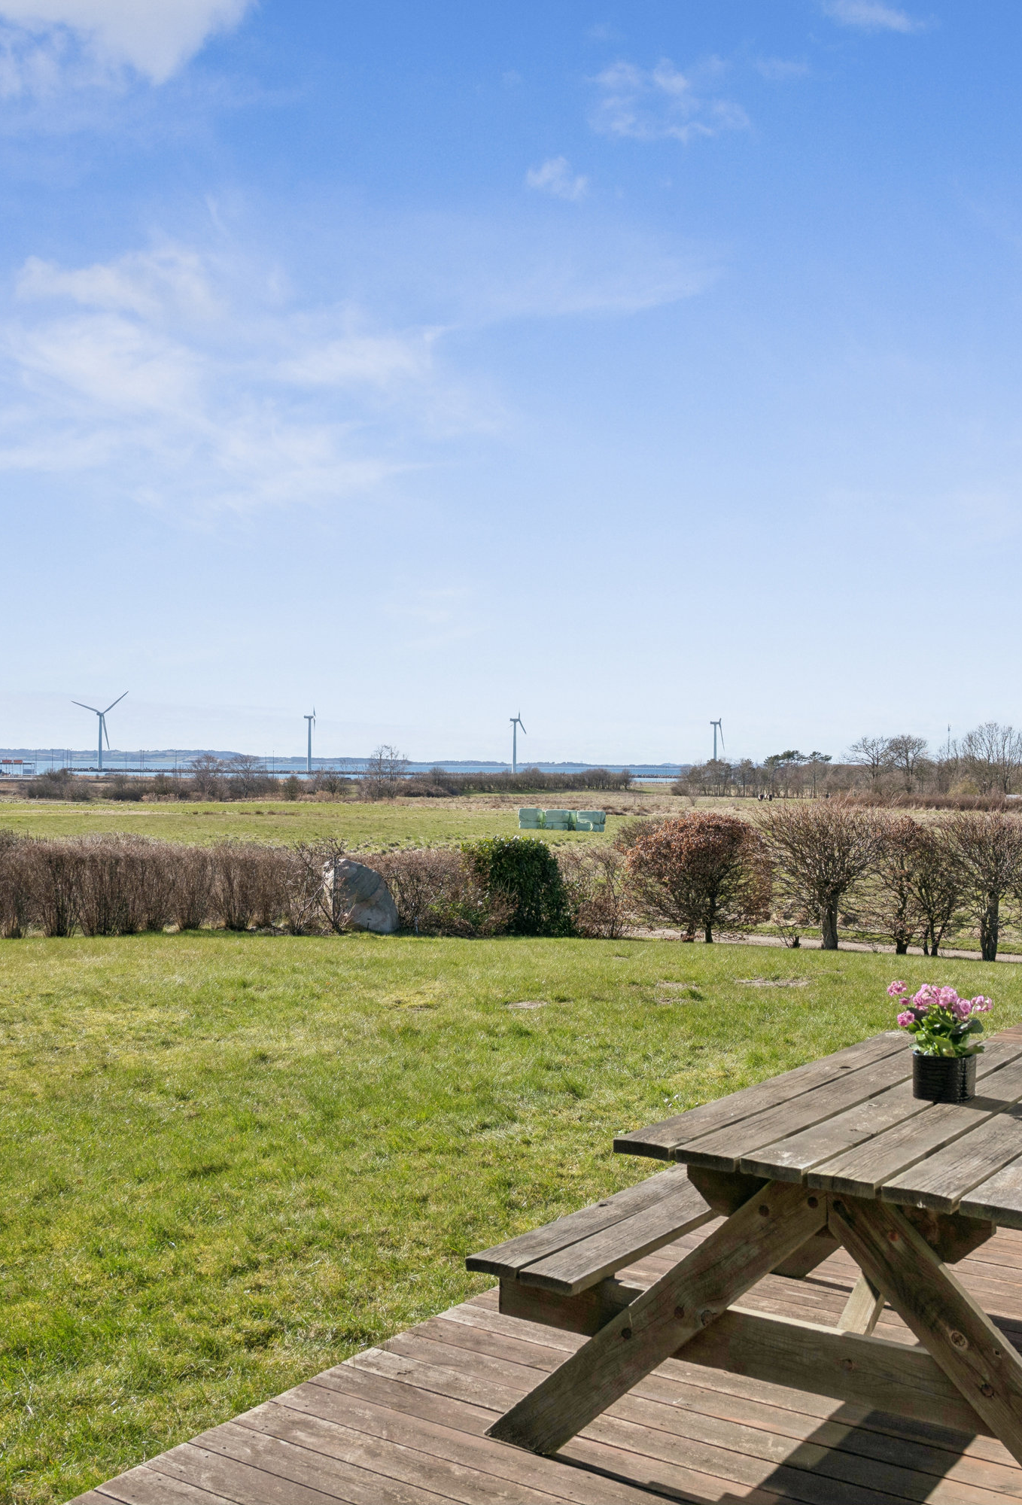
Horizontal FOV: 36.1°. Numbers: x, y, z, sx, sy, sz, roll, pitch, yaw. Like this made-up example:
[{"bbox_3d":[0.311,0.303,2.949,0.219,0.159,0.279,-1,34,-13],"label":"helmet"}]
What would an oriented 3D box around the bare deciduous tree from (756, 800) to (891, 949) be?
[{"bbox_3d":[2.916,1.142,14.600,1.281,1.397,1.250,0,0,0],"label":"bare deciduous tree"}]

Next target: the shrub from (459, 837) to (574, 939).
[{"bbox_3d":[0.066,1.424,16.700,1.203,1.081,1.100,0,0,0],"label":"shrub"}]

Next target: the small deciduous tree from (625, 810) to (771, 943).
[{"bbox_3d":[1.807,1.214,15.300,1.394,1.292,1.350,0,0,0],"label":"small deciduous tree"}]

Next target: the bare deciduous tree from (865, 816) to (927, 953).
[{"bbox_3d":[3.753,1.283,15.300,0.620,1.299,0.700,0,0,32],"label":"bare deciduous tree"}]

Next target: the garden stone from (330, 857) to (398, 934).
[{"bbox_3d":[-1.606,1.568,17.200,0.755,0.852,0.550,0,0,0],"label":"garden stone"}]

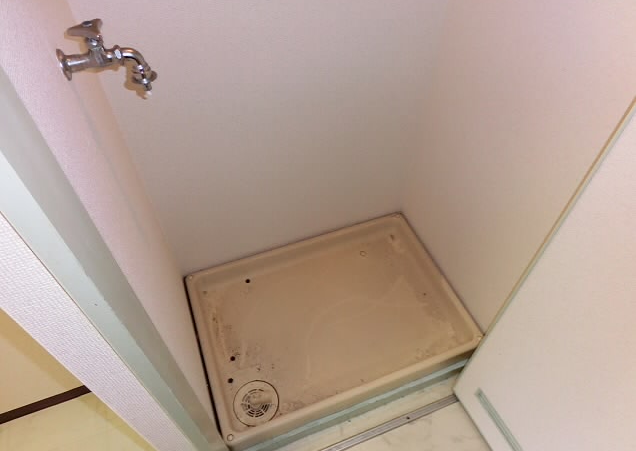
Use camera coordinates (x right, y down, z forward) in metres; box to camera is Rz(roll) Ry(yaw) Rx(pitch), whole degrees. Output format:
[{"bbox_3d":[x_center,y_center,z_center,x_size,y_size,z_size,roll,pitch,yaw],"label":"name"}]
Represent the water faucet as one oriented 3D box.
[{"bbox_3d":[-0.321,-0.250,0.676,0.125,0.135,0.057,-17,52,-14],"label":"water faucet"}]

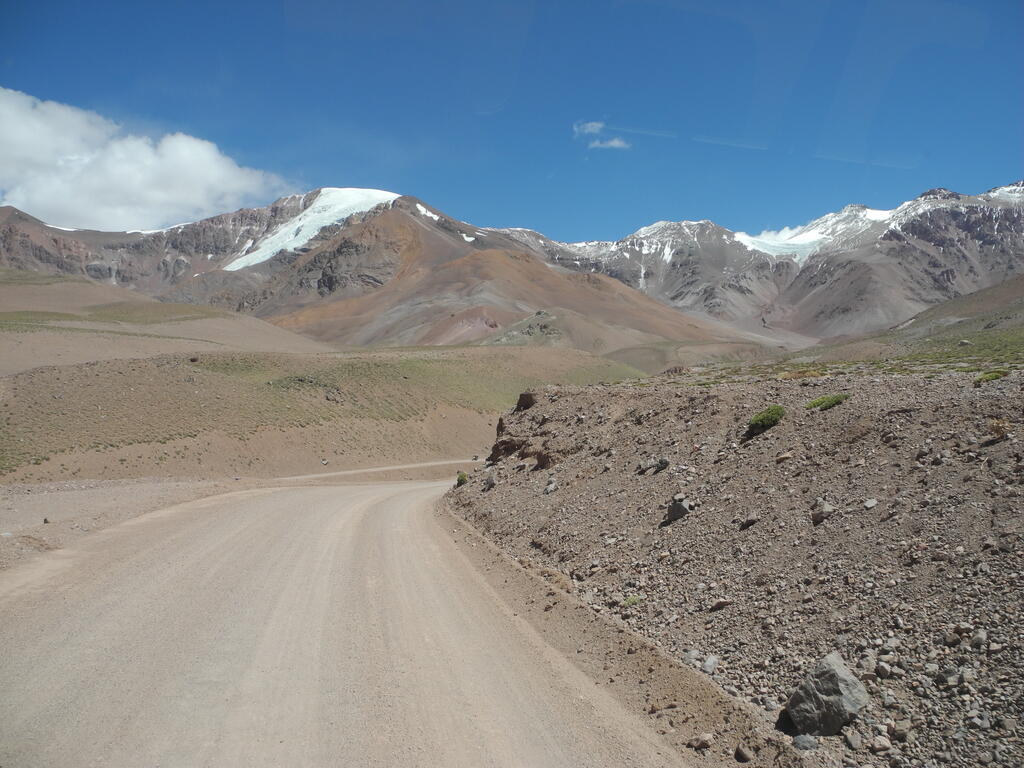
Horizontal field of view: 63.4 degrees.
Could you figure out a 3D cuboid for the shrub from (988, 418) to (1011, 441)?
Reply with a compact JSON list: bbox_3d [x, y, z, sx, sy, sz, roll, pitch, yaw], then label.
[{"bbox_3d":[4.713,0.435,8.000,0.210,0.190,0.200,0,-2,0],"label":"shrub"}]

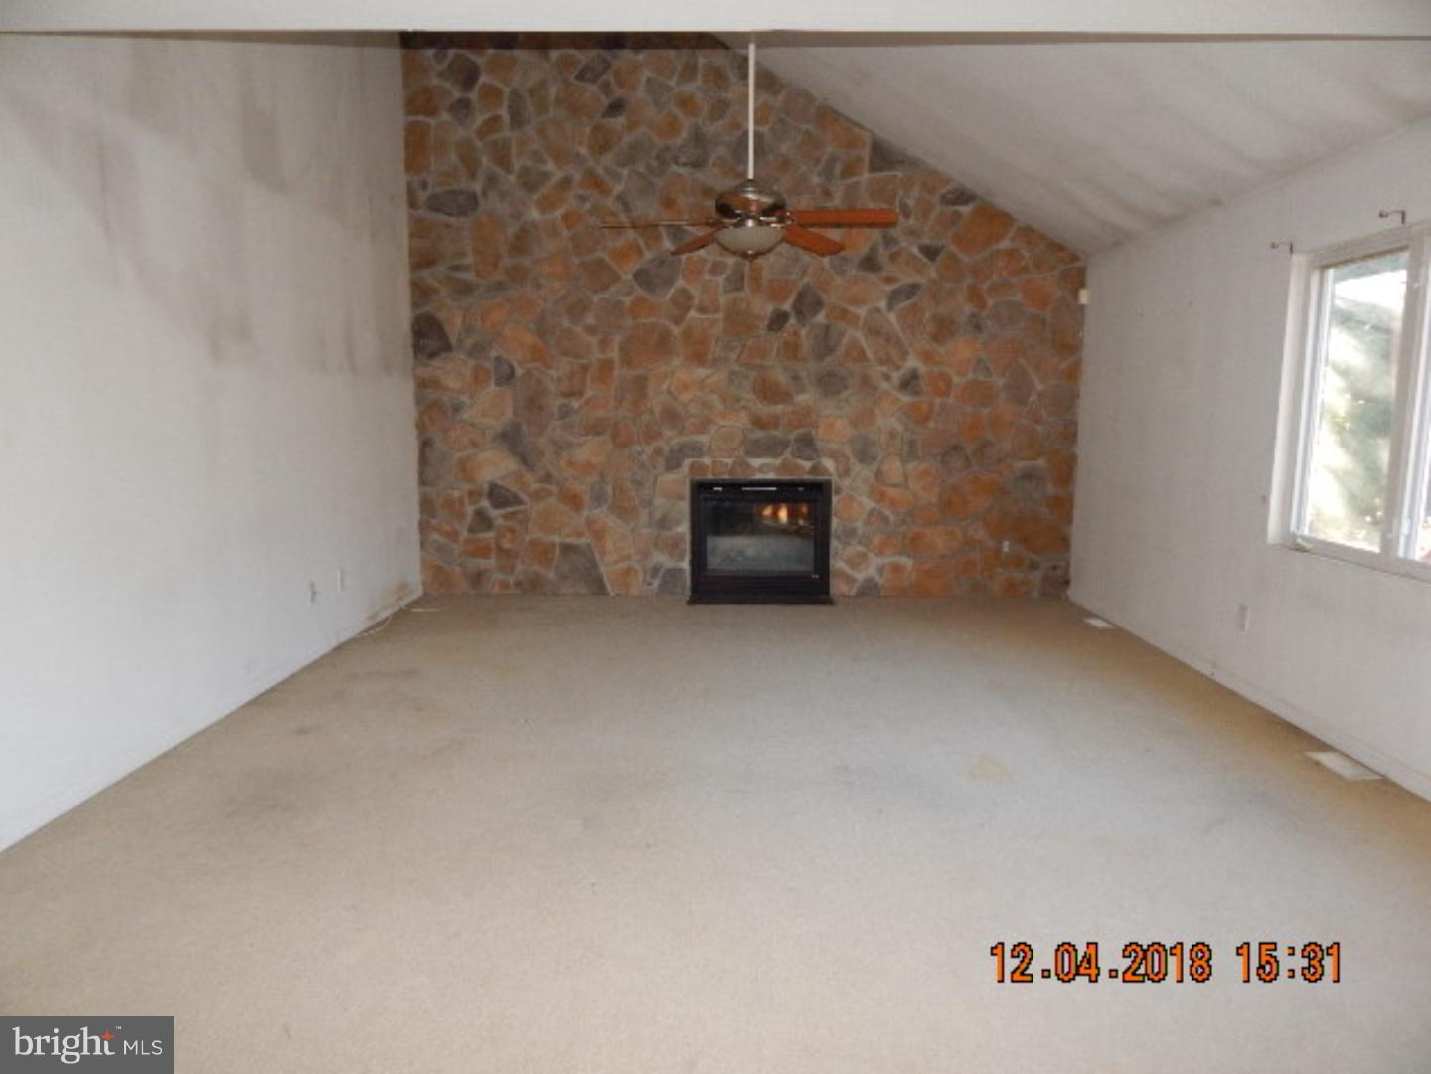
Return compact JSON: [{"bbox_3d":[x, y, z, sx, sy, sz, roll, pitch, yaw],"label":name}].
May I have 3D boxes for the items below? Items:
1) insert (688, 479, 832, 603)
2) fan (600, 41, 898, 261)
[{"bbox_3d":[0.324,0.006,6.754,1.060,0.890,0.330,0,8,1],"label":"insert"},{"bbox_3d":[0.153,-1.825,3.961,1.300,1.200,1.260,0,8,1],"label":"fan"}]

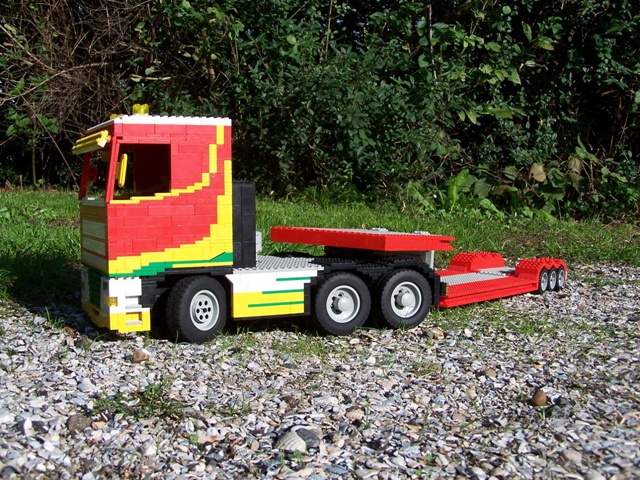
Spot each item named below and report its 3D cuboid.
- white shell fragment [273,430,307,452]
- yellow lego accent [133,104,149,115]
[{"bbox_3d":[-0.018,0.126,0.497,0.021,0.010,0.018,0,4,0],"label":"white shell fragment"},{"bbox_3d":[-0.176,-0.128,0.783,0.016,0.011,0.009,-2,5,-27],"label":"yellow lego accent"}]

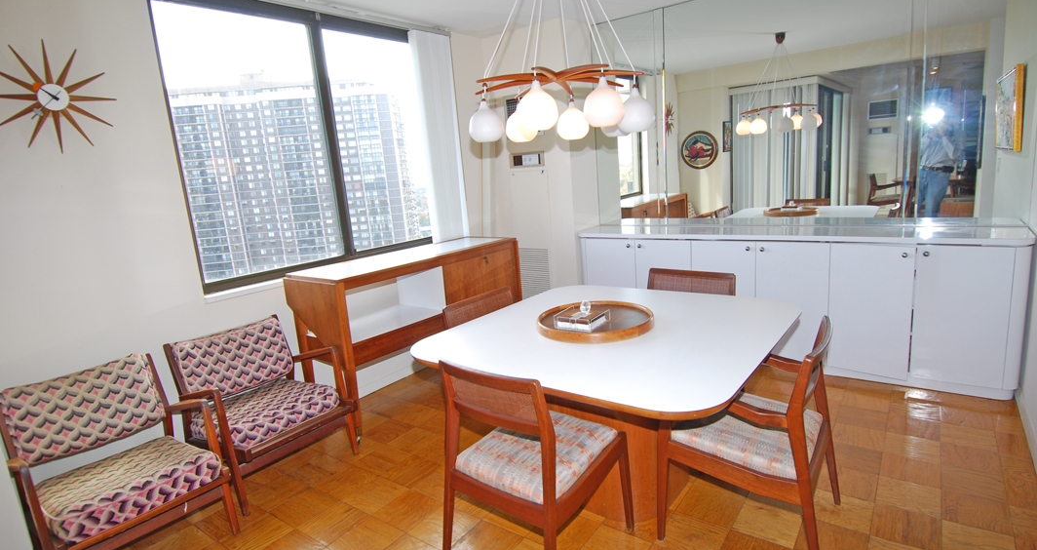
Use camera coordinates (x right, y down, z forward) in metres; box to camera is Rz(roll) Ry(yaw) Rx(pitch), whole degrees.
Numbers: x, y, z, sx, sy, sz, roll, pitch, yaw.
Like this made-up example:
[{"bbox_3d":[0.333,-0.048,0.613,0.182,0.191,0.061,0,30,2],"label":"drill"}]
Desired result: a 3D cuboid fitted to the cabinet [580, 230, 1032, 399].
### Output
[{"bbox_3d":[1.702,0.145,3.671,2.655,0.906,0.487,3,14,38],"label":"cabinet"}]

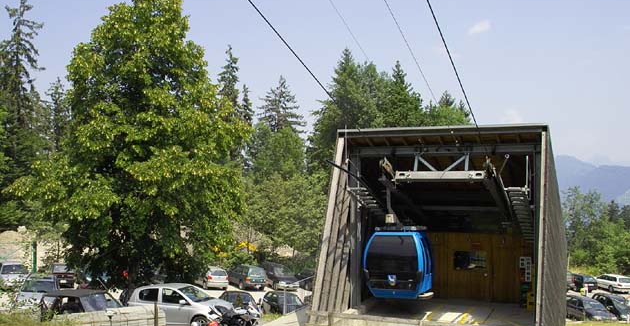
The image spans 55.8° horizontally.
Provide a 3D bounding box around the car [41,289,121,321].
[{"bbox_3d":[-7.078,4.844,18.969,3.500,1.450,1.600,0,-3,18],"label":"car"}]

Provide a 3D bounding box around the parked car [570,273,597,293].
[{"bbox_3d":[19.470,8.958,44.969,1.700,1.430,4.100,2,-3,-25],"label":"parked car"}]

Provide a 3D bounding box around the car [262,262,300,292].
[{"bbox_3d":[-2.450,7.500,40.200,1.740,1.600,4.200,2,-4,-22],"label":"car"}]

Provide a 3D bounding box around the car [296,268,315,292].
[{"bbox_3d":[-0.200,7.750,40.600,1.720,1.430,4.200,1,-4,-17],"label":"car"}]

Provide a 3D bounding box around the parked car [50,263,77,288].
[{"bbox_3d":[-17.934,7.760,42.469,1.660,1.450,4.200,1,-3,-24],"label":"parked car"}]

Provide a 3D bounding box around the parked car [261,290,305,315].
[{"bbox_3d":[-1.492,7.093,29.969,1.680,1.430,4.100,1,-3,-22],"label":"parked car"}]

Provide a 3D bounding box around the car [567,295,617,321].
[{"bbox_3d":[16.250,8.600,36.200,1.720,1.430,4.300,0,-4,-7],"label":"car"}]

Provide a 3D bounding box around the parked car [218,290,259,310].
[{"bbox_3d":[-3.862,7.118,29.969,1.680,1.430,4.100,1,-3,-18],"label":"parked car"}]

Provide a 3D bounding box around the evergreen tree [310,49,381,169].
[{"bbox_3d":[2.750,-0.700,55.000,6.800,20.000,6.800,0,-1,0],"label":"evergreen tree"}]

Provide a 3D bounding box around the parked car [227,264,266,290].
[{"bbox_3d":[-4.970,7.861,42.466,1.740,1.580,4.400,2,-3,-26],"label":"parked car"}]

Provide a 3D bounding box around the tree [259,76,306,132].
[{"bbox_3d":[-4.100,-0.600,72.000,6.200,20.000,6.200,0,-1,0],"label":"tree"}]

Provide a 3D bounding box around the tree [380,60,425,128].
[{"bbox_3d":[8.400,-0.200,58.000,5.600,19.400,5.600,0,-1,0],"label":"tree"}]

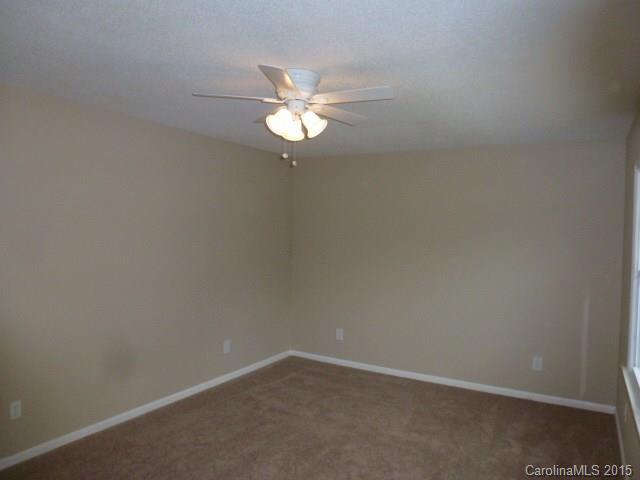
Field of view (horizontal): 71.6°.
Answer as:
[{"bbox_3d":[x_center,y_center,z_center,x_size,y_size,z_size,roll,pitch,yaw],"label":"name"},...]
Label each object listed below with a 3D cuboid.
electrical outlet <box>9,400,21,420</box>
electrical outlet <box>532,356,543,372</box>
[{"bbox_3d":[-1.935,1.079,2.812,0.014,0.117,0.073,2,1,30],"label":"electrical outlet"},{"bbox_3d":[2.006,1.147,4.093,0.073,0.117,0.014,2,1,30],"label":"electrical outlet"}]

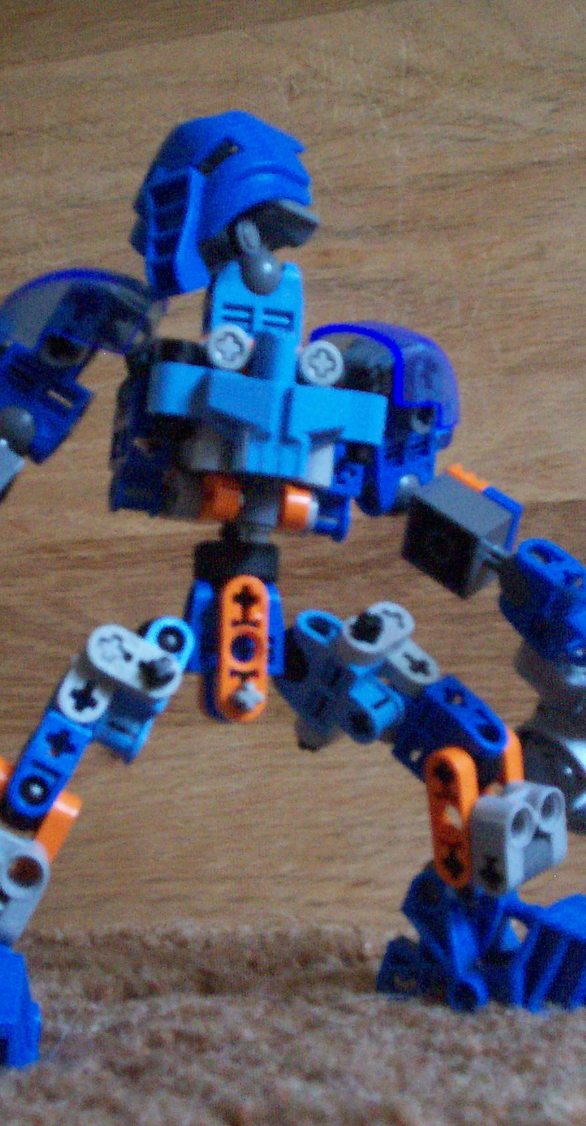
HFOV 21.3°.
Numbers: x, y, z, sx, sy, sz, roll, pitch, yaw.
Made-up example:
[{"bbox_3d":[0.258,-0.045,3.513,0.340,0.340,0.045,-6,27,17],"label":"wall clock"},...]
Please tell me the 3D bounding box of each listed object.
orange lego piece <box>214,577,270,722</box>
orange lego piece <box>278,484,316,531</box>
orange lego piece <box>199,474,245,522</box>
[{"bbox_3d":[-0.008,0.014,0.252,0.008,0.024,0.004,2,0,-10],"label":"orange lego piece"},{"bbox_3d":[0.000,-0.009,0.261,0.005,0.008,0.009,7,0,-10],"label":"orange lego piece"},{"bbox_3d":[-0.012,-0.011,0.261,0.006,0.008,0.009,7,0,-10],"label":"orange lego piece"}]

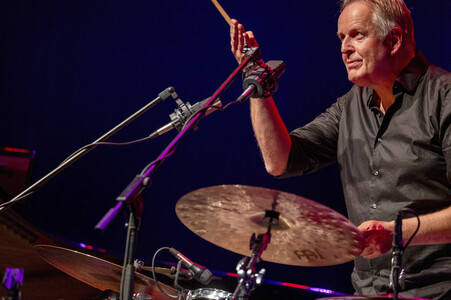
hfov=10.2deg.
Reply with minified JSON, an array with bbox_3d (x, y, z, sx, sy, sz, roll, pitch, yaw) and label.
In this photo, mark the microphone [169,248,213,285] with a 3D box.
[{"bbox_3d":[-0.088,0.289,6.350,0.128,0.035,0.035,38,0,9],"label":"microphone"}]

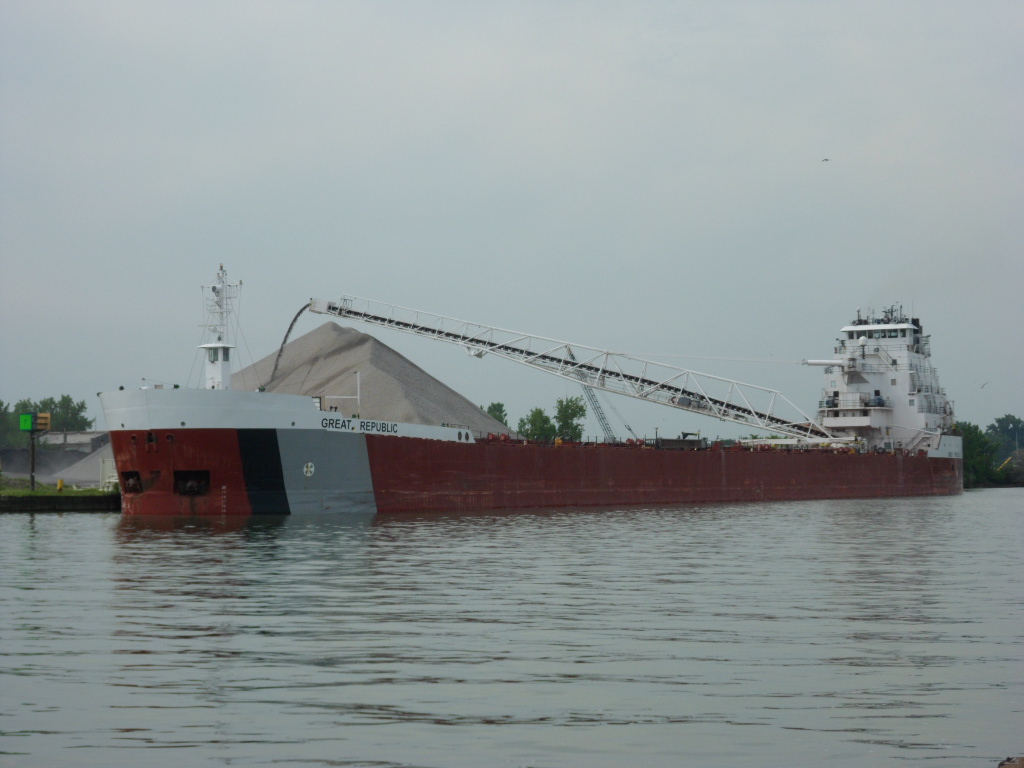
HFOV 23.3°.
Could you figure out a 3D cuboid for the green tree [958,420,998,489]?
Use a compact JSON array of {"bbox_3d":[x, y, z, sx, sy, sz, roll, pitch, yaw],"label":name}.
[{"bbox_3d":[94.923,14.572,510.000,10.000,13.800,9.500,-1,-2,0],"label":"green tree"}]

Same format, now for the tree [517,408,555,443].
[{"bbox_3d":[3.944,10.141,400.000,6.400,12.400,6.400,-1,-2,0],"label":"tree"}]

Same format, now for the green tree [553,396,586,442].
[{"bbox_3d":[9.256,9.175,400.000,5.500,14.300,5.500,-1,-2,0],"label":"green tree"}]

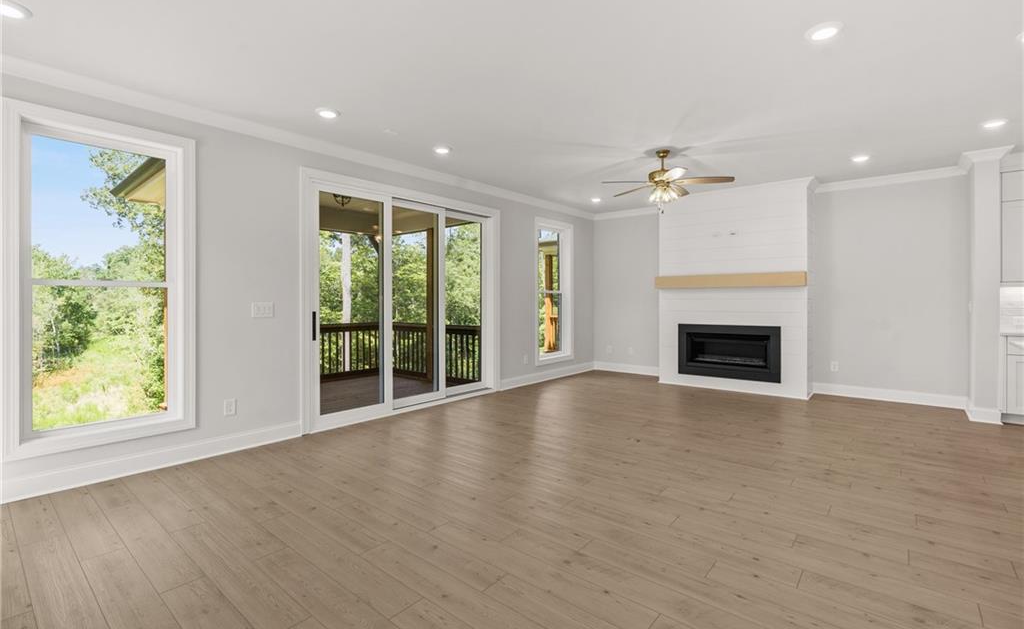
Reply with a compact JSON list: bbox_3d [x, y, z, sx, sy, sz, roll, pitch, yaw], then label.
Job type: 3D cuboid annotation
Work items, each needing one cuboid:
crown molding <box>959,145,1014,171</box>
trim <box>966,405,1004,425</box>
[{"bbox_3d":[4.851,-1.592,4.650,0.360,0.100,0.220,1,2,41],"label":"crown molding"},{"bbox_3d":[4.823,1.030,4.632,0.225,0.145,0.020,1,2,41],"label":"trim"}]

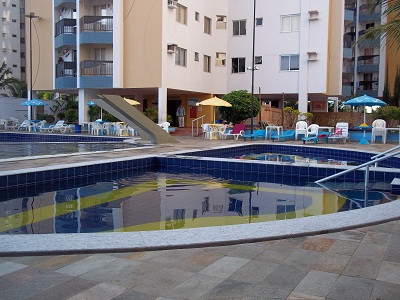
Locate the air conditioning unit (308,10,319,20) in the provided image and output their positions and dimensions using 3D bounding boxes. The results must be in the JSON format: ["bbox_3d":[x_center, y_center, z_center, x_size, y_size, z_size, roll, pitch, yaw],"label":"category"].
[{"bbox_3d":[7.851,-9.259,28.700,0.620,0.550,0.480,3,5,28],"label":"air conditioning unit"}]

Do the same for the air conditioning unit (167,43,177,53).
[{"bbox_3d":[-1.739,-6.392,26.300,0.420,0.520,0.600,3,5,28],"label":"air conditioning unit"}]

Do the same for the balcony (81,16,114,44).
[{"bbox_3d":[-6.426,-7.554,26.696,2.200,1.720,1.250,1,4,5],"label":"balcony"}]

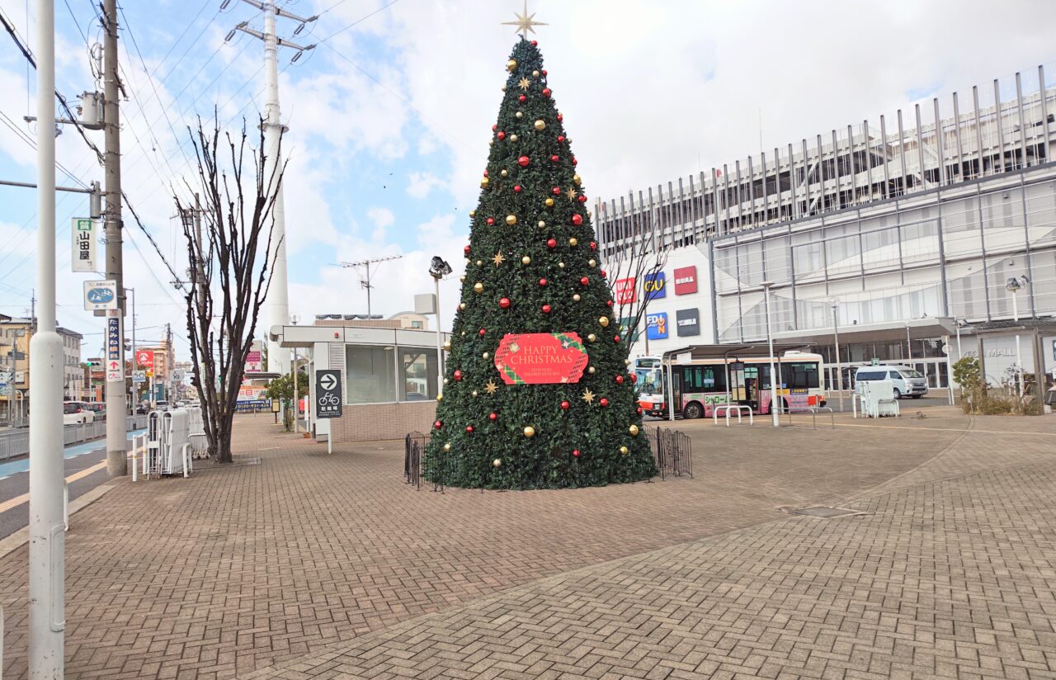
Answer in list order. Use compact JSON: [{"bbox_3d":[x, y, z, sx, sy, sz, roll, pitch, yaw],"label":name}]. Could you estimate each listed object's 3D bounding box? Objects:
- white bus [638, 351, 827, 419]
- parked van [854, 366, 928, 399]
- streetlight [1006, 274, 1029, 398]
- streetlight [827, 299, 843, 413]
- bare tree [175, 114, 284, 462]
[{"bbox_3d":[9.620,2.050,33.100,9.000,2.970,2.350,-1,-4,-24],"label":"white bus"},{"bbox_3d":[25.030,2.910,48.600,1.880,2.120,4.840,-1,-4,-19],"label":"parked van"},{"bbox_3d":[17.290,0.160,24.650,0.750,4.900,0.600,-4,-4,24],"label":"streetlight"},{"bbox_3d":[13.600,0.660,30.750,0.550,4.930,0.550,-2,-4,0],"label":"streetlight"},{"bbox_3d":[-6.710,-1.220,15.870,2.450,7.900,2.400,-2,-4,0],"label":"bare tree"}]

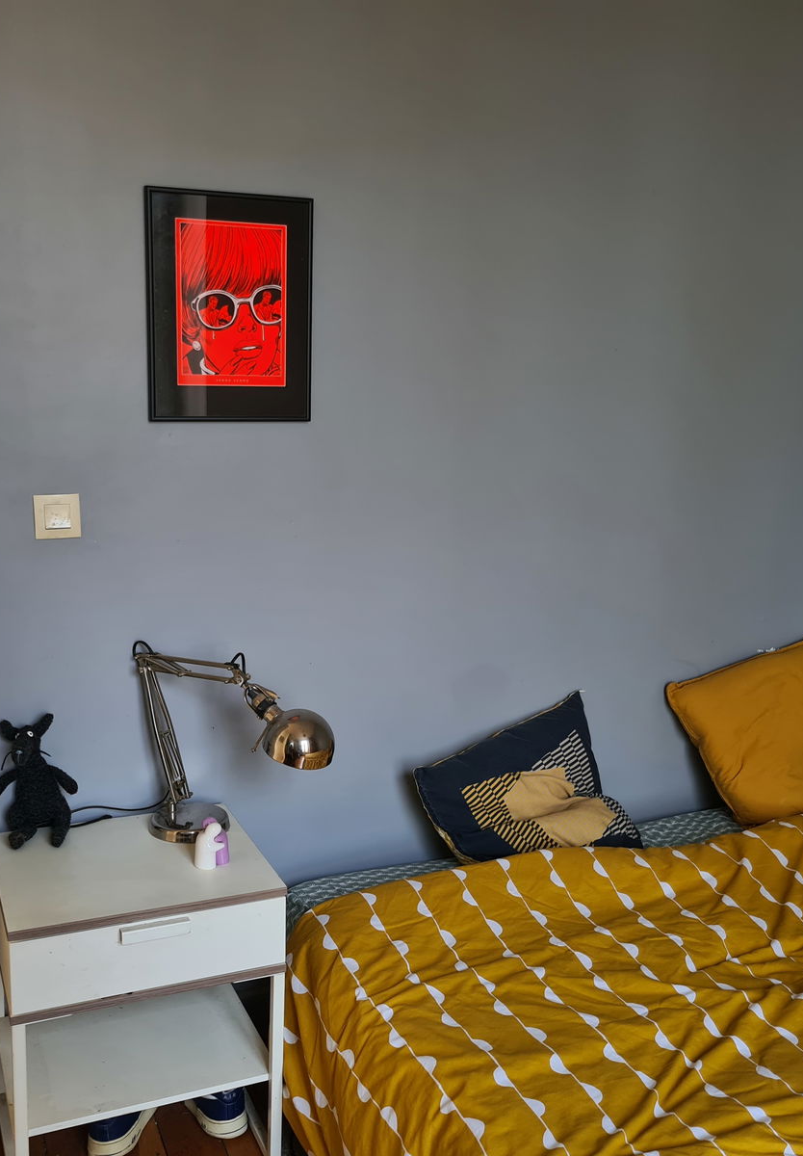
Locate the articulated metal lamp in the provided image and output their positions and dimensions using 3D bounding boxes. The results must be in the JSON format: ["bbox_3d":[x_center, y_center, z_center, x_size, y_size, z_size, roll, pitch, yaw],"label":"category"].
[{"bbox_3d":[-0.287,0.324,2.086,0.455,0.366,0.197,11,16,33],"label":"articulated metal lamp"}]

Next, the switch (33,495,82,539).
[{"bbox_3d":[-0.618,-0.110,2.082,0.080,0.080,0.012,-4,14,-23],"label":"switch"}]

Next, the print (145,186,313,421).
[{"bbox_3d":[-0.312,-0.490,2.118,0.308,0.408,0.020,-4,14,-23],"label":"print"}]

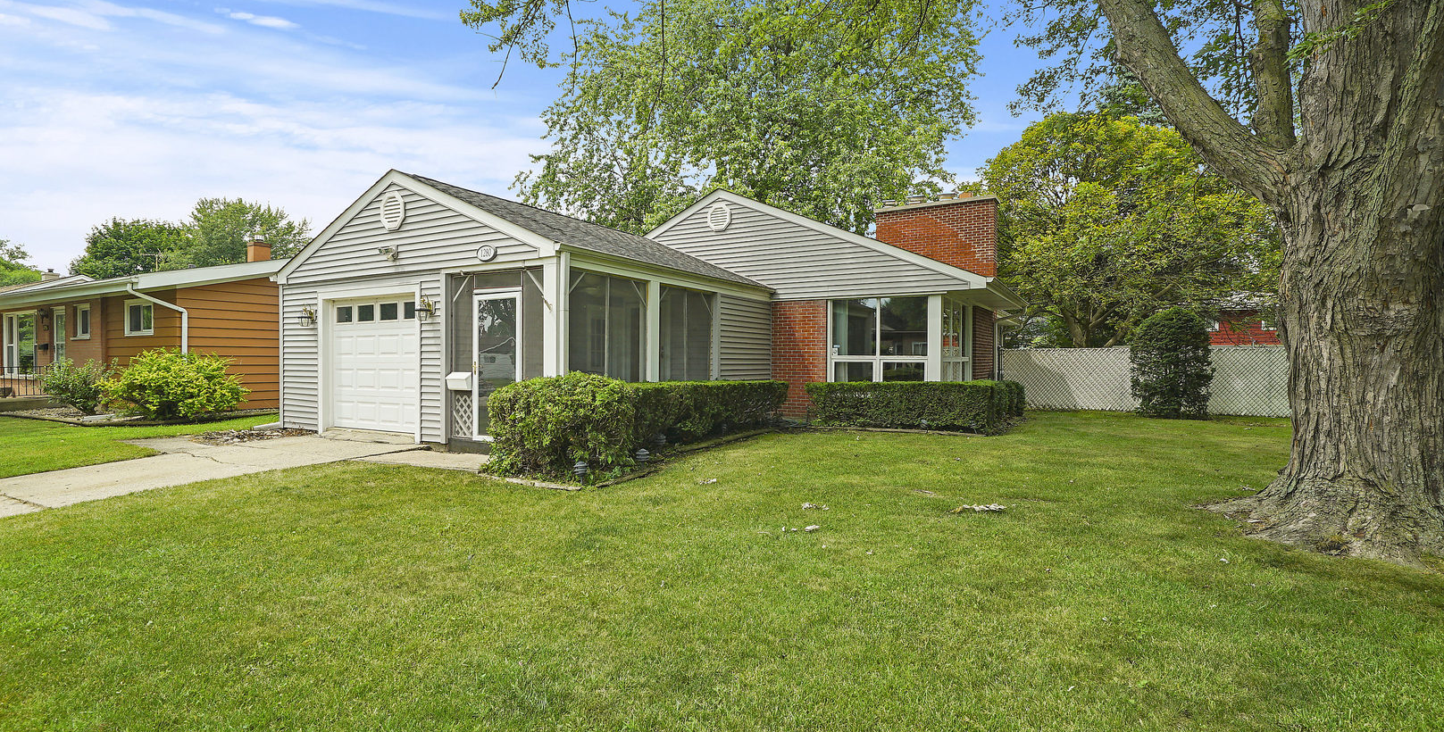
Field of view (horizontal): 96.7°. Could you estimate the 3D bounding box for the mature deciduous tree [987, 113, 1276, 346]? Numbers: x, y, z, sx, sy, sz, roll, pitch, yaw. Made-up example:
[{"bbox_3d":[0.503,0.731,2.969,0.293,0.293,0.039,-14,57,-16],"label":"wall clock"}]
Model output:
[{"bbox_3d":[12.096,-3.151,19.200,7.800,8.500,7.400,1,1,32],"label":"mature deciduous tree"}]

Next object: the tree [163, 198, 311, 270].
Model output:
[{"bbox_3d":[-29.172,-4.726,39.000,7.400,11.000,7.000,0,1,-37],"label":"tree"}]

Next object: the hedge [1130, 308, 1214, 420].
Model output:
[{"bbox_3d":[9.702,-0.065,13.900,1.580,2.360,1.500,1,1,35],"label":"hedge"}]

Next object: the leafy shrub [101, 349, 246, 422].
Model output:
[{"bbox_3d":[-10.473,0.359,12.350,2.100,1.360,1.850,0,1,-40],"label":"leafy shrub"}]

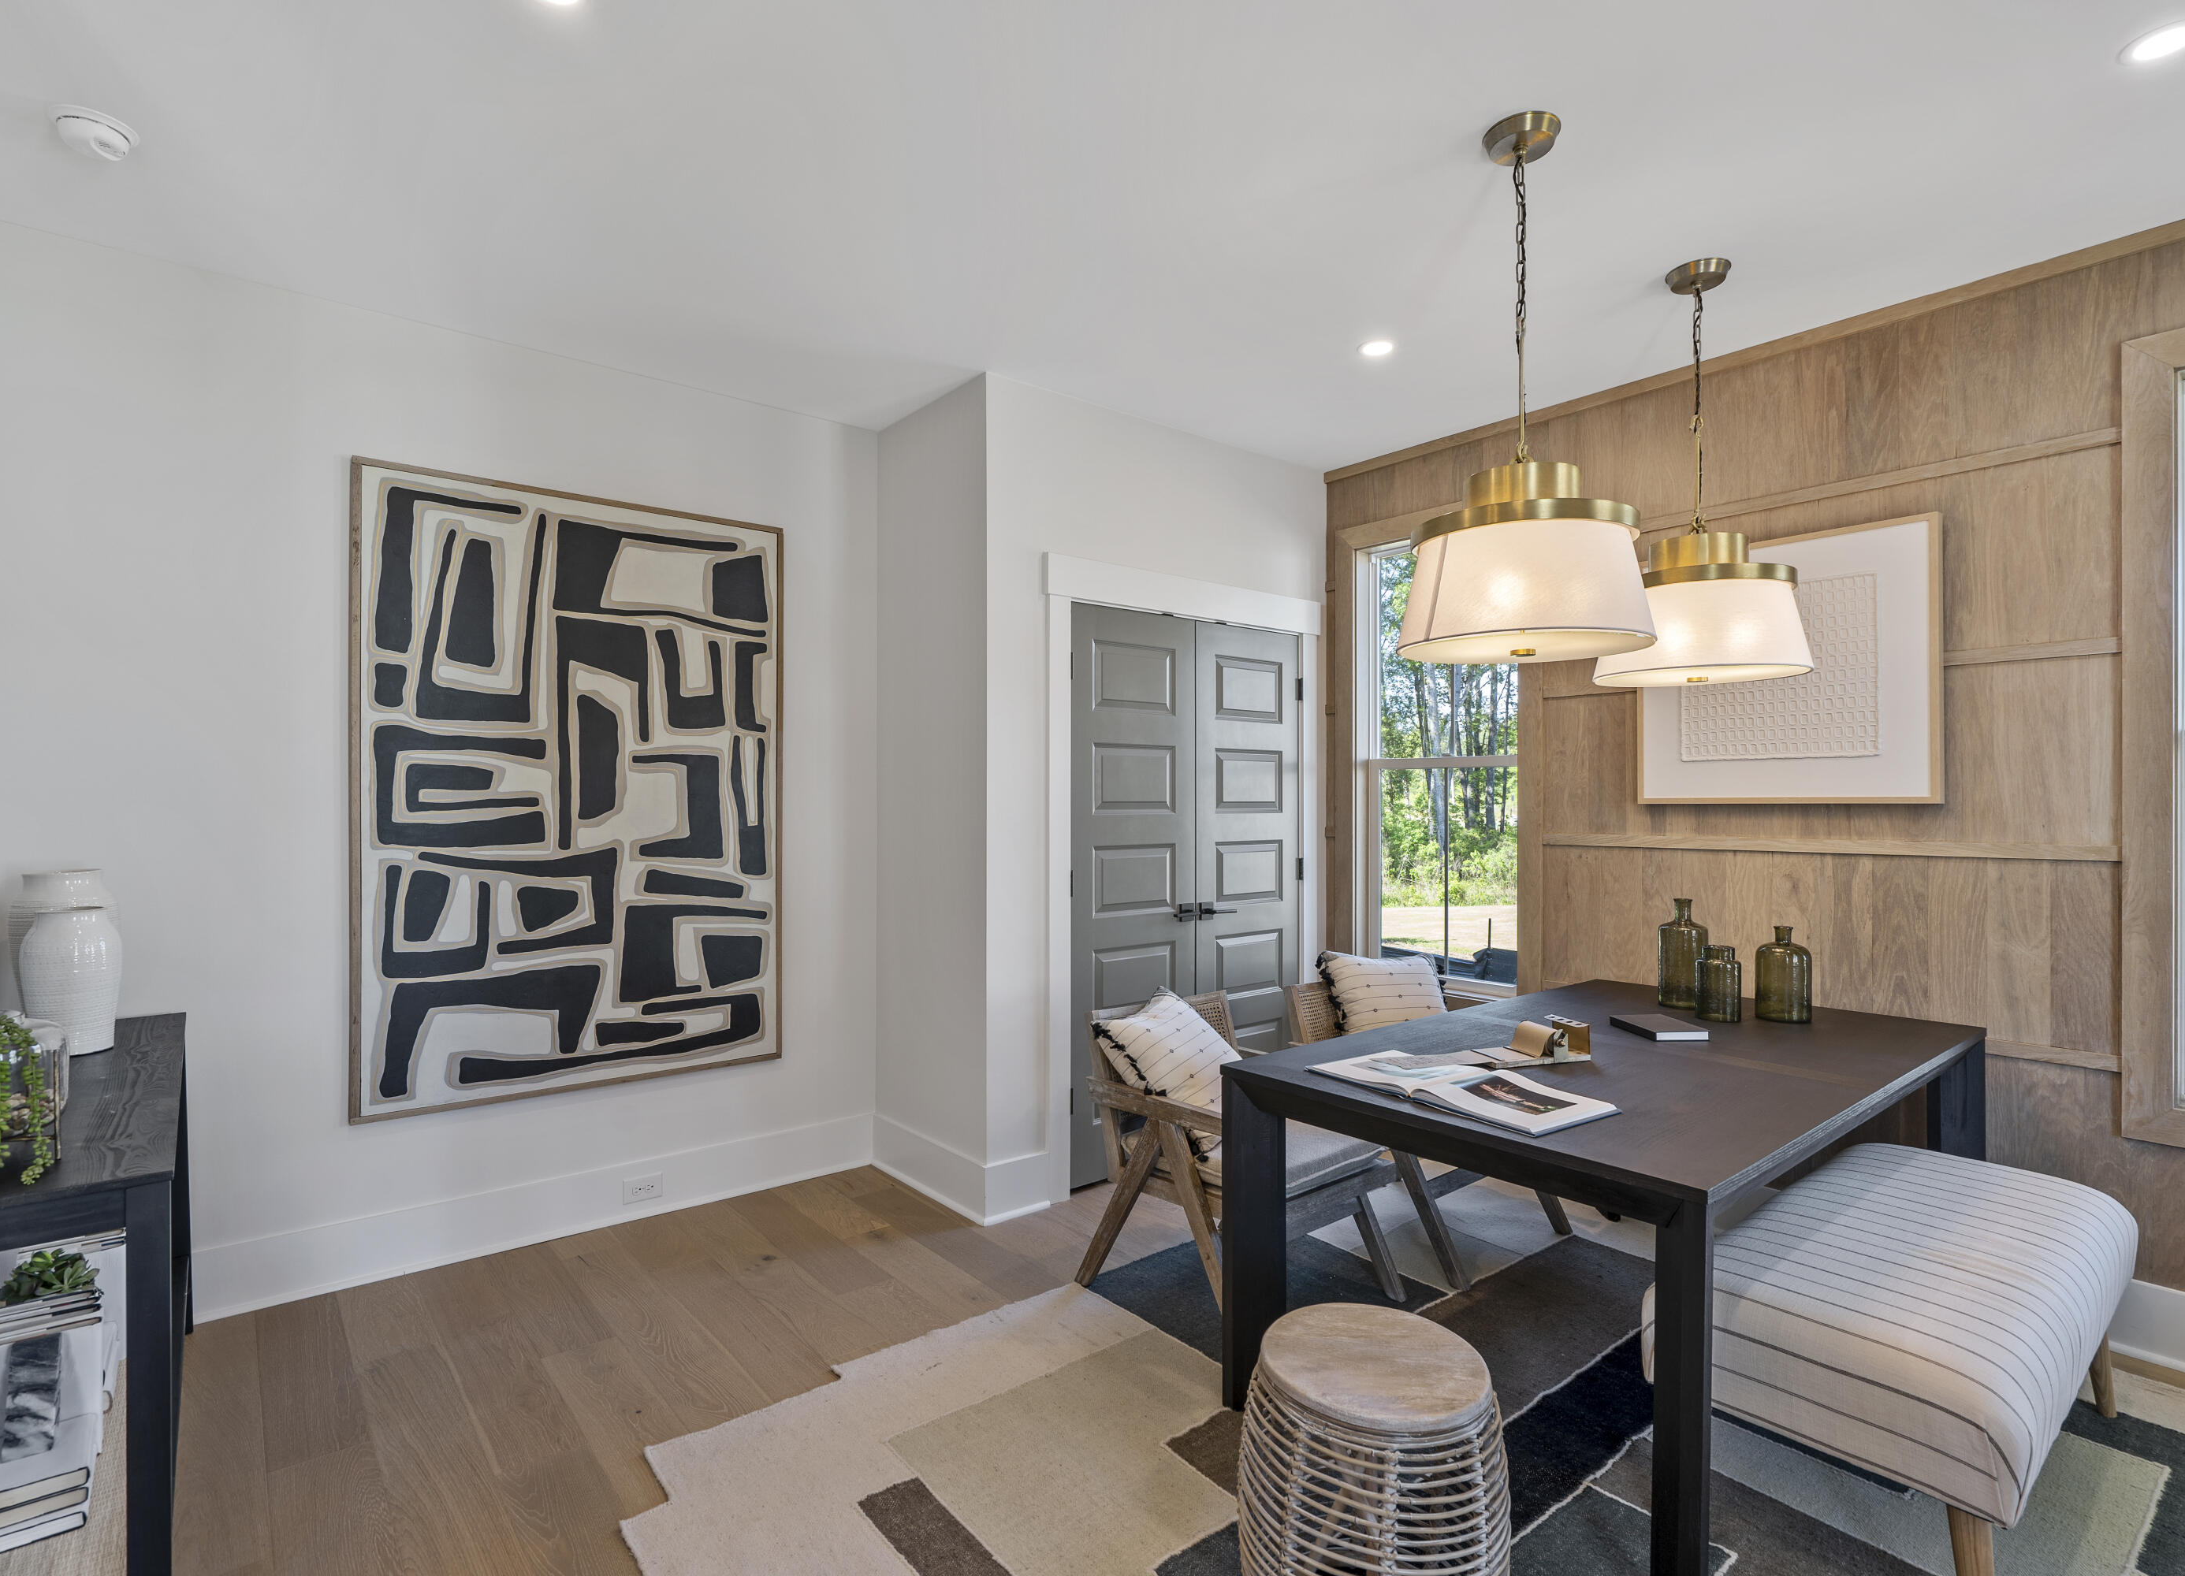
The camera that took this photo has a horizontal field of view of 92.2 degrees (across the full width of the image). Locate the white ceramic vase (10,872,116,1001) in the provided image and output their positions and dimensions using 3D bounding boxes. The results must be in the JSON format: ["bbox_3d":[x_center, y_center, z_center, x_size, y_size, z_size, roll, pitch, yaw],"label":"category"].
[{"bbox_3d":[-2.385,0.385,2.440,0.190,0.380,0.190,0,0,-38],"label":"white ceramic vase"}]

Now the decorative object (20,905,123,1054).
[{"bbox_3d":[-2.228,0.421,2.297,0.162,0.310,0.162,0,0,-38],"label":"decorative object"}]

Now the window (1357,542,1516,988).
[{"bbox_3d":[1.357,-0.116,4.106,0.100,1.765,0.717,0,-1,-39],"label":"window"}]

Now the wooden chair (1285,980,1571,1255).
[{"bbox_3d":[1.049,1.024,3.361,0.652,0.767,0.692,0,-1,-39],"label":"wooden chair"}]

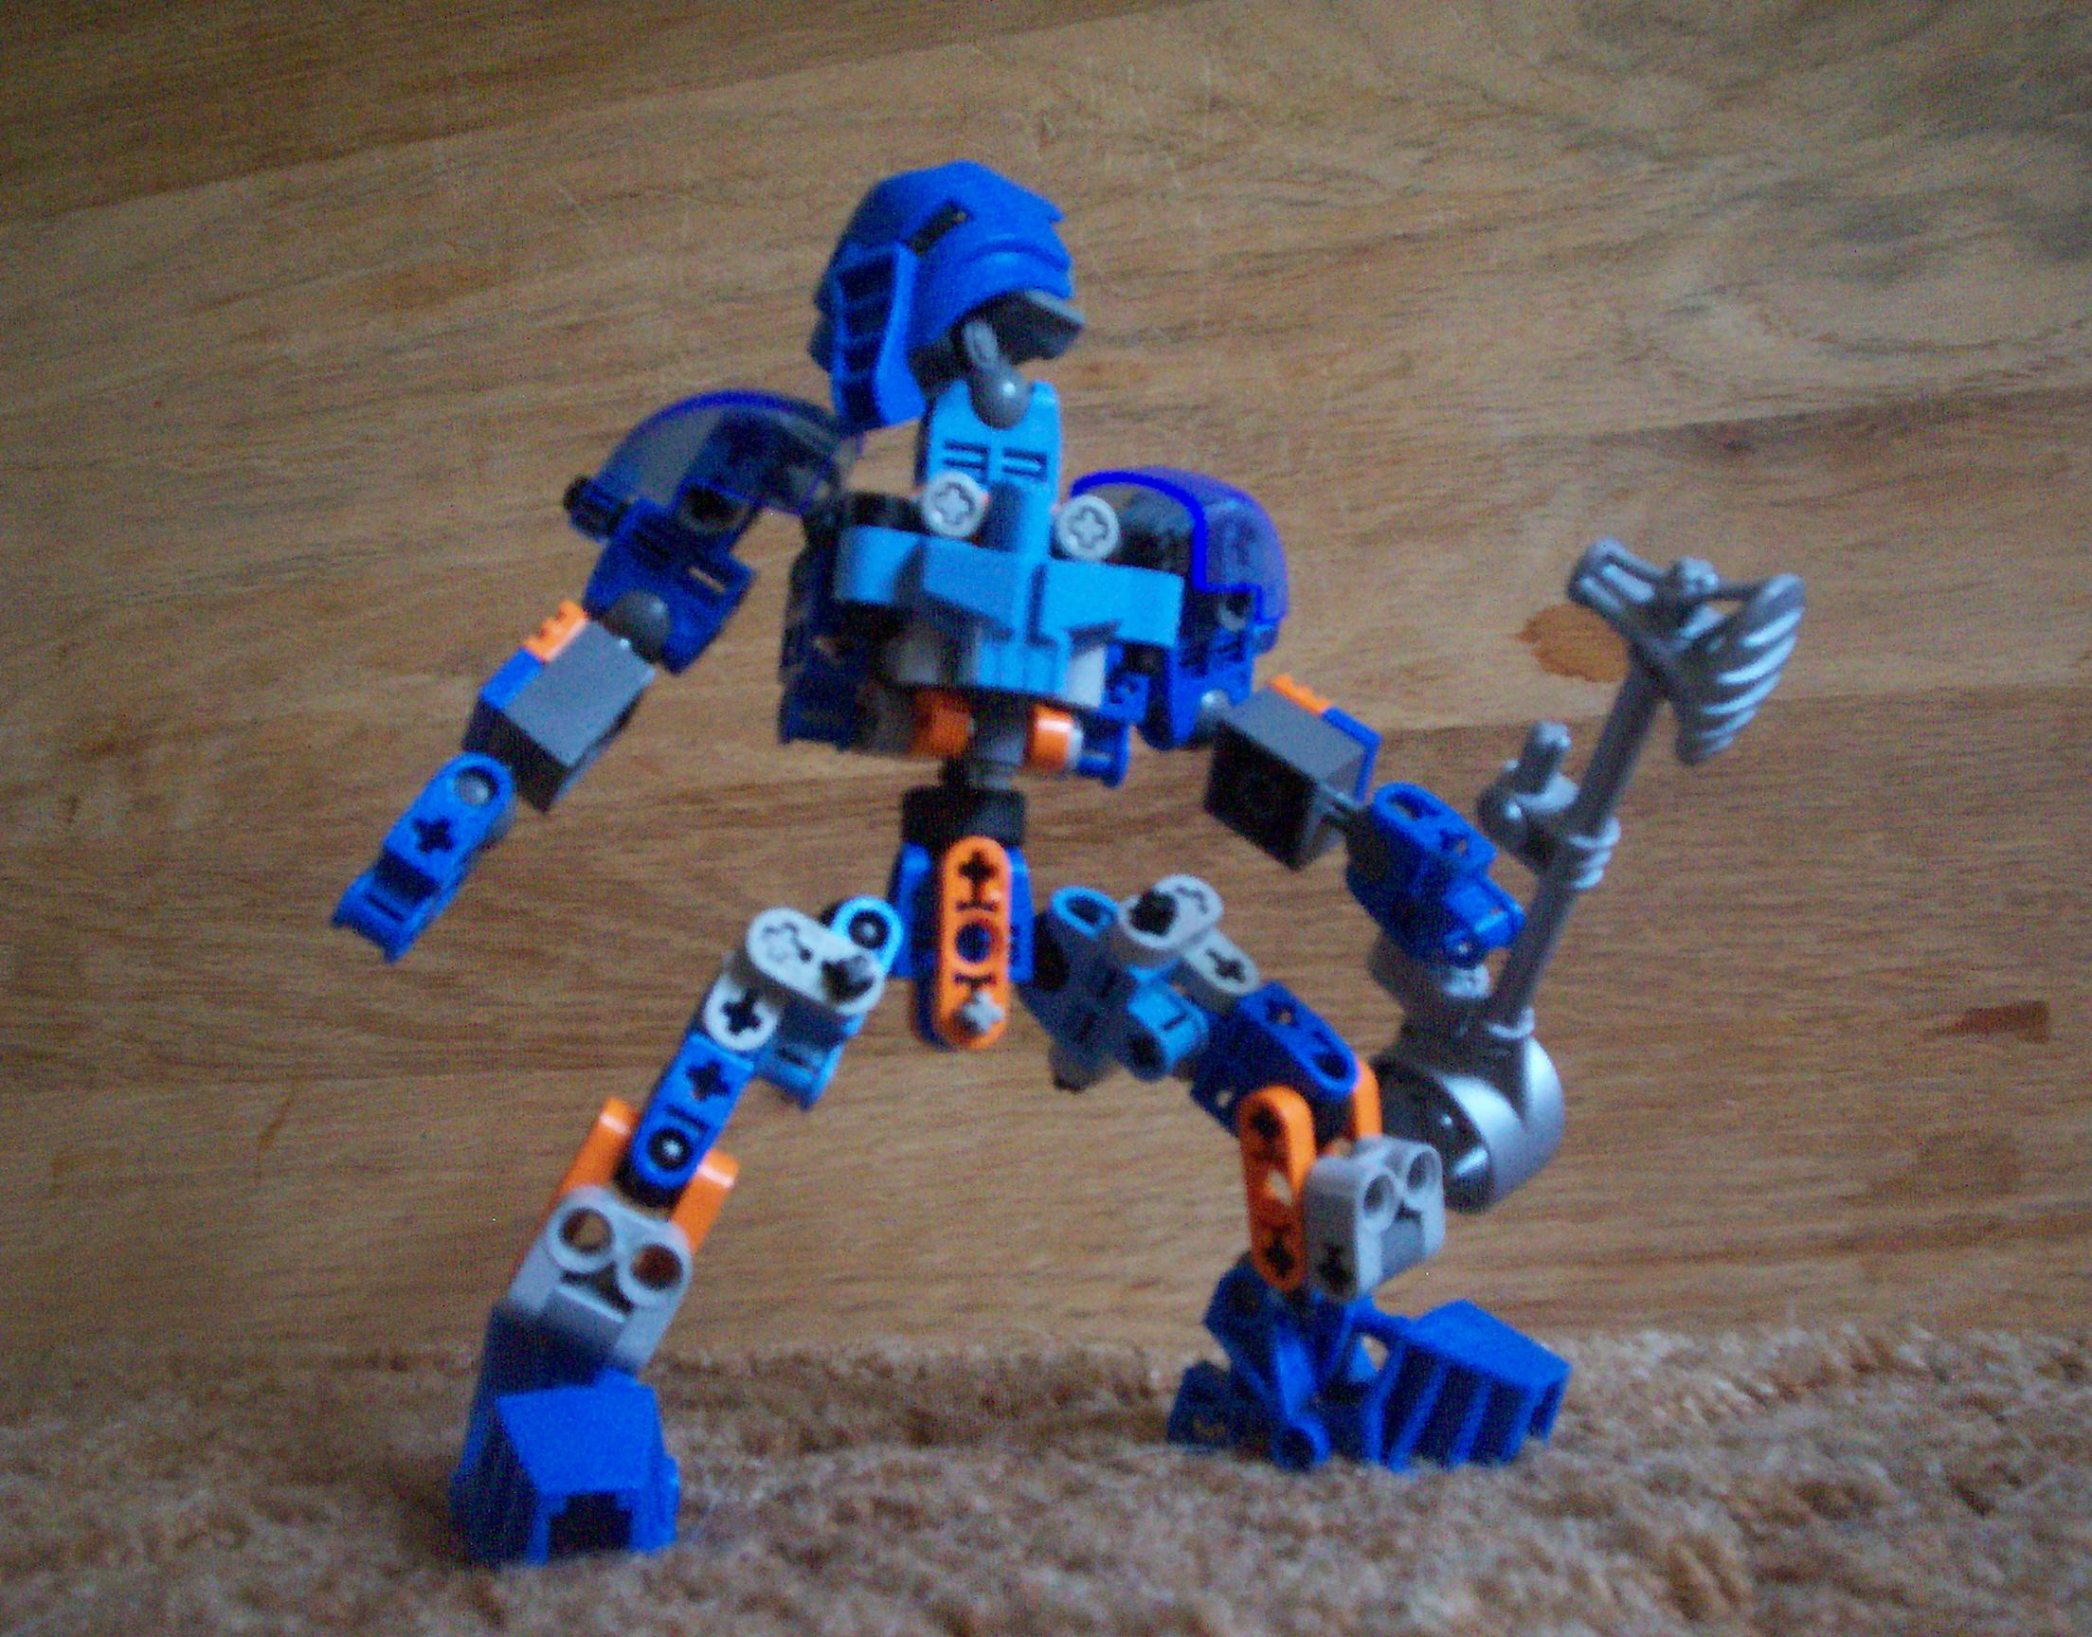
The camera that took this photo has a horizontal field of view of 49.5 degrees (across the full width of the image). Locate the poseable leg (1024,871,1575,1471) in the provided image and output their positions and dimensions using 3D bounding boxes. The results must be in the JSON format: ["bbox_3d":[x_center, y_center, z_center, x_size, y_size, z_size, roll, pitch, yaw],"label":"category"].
[{"bbox_3d":[0.027,0.041,0.255,0.054,0.069,0.038,0,0,42],"label":"poseable leg"}]

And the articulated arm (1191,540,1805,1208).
[{"bbox_3d":[0.052,0.007,0.258,0.064,0.073,0.032,0,0,-12],"label":"articulated arm"}]

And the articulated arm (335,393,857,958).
[{"bbox_3d":[-0.052,-0.017,0.263,0.027,0.083,0.028,37,-14,-7],"label":"articulated arm"}]

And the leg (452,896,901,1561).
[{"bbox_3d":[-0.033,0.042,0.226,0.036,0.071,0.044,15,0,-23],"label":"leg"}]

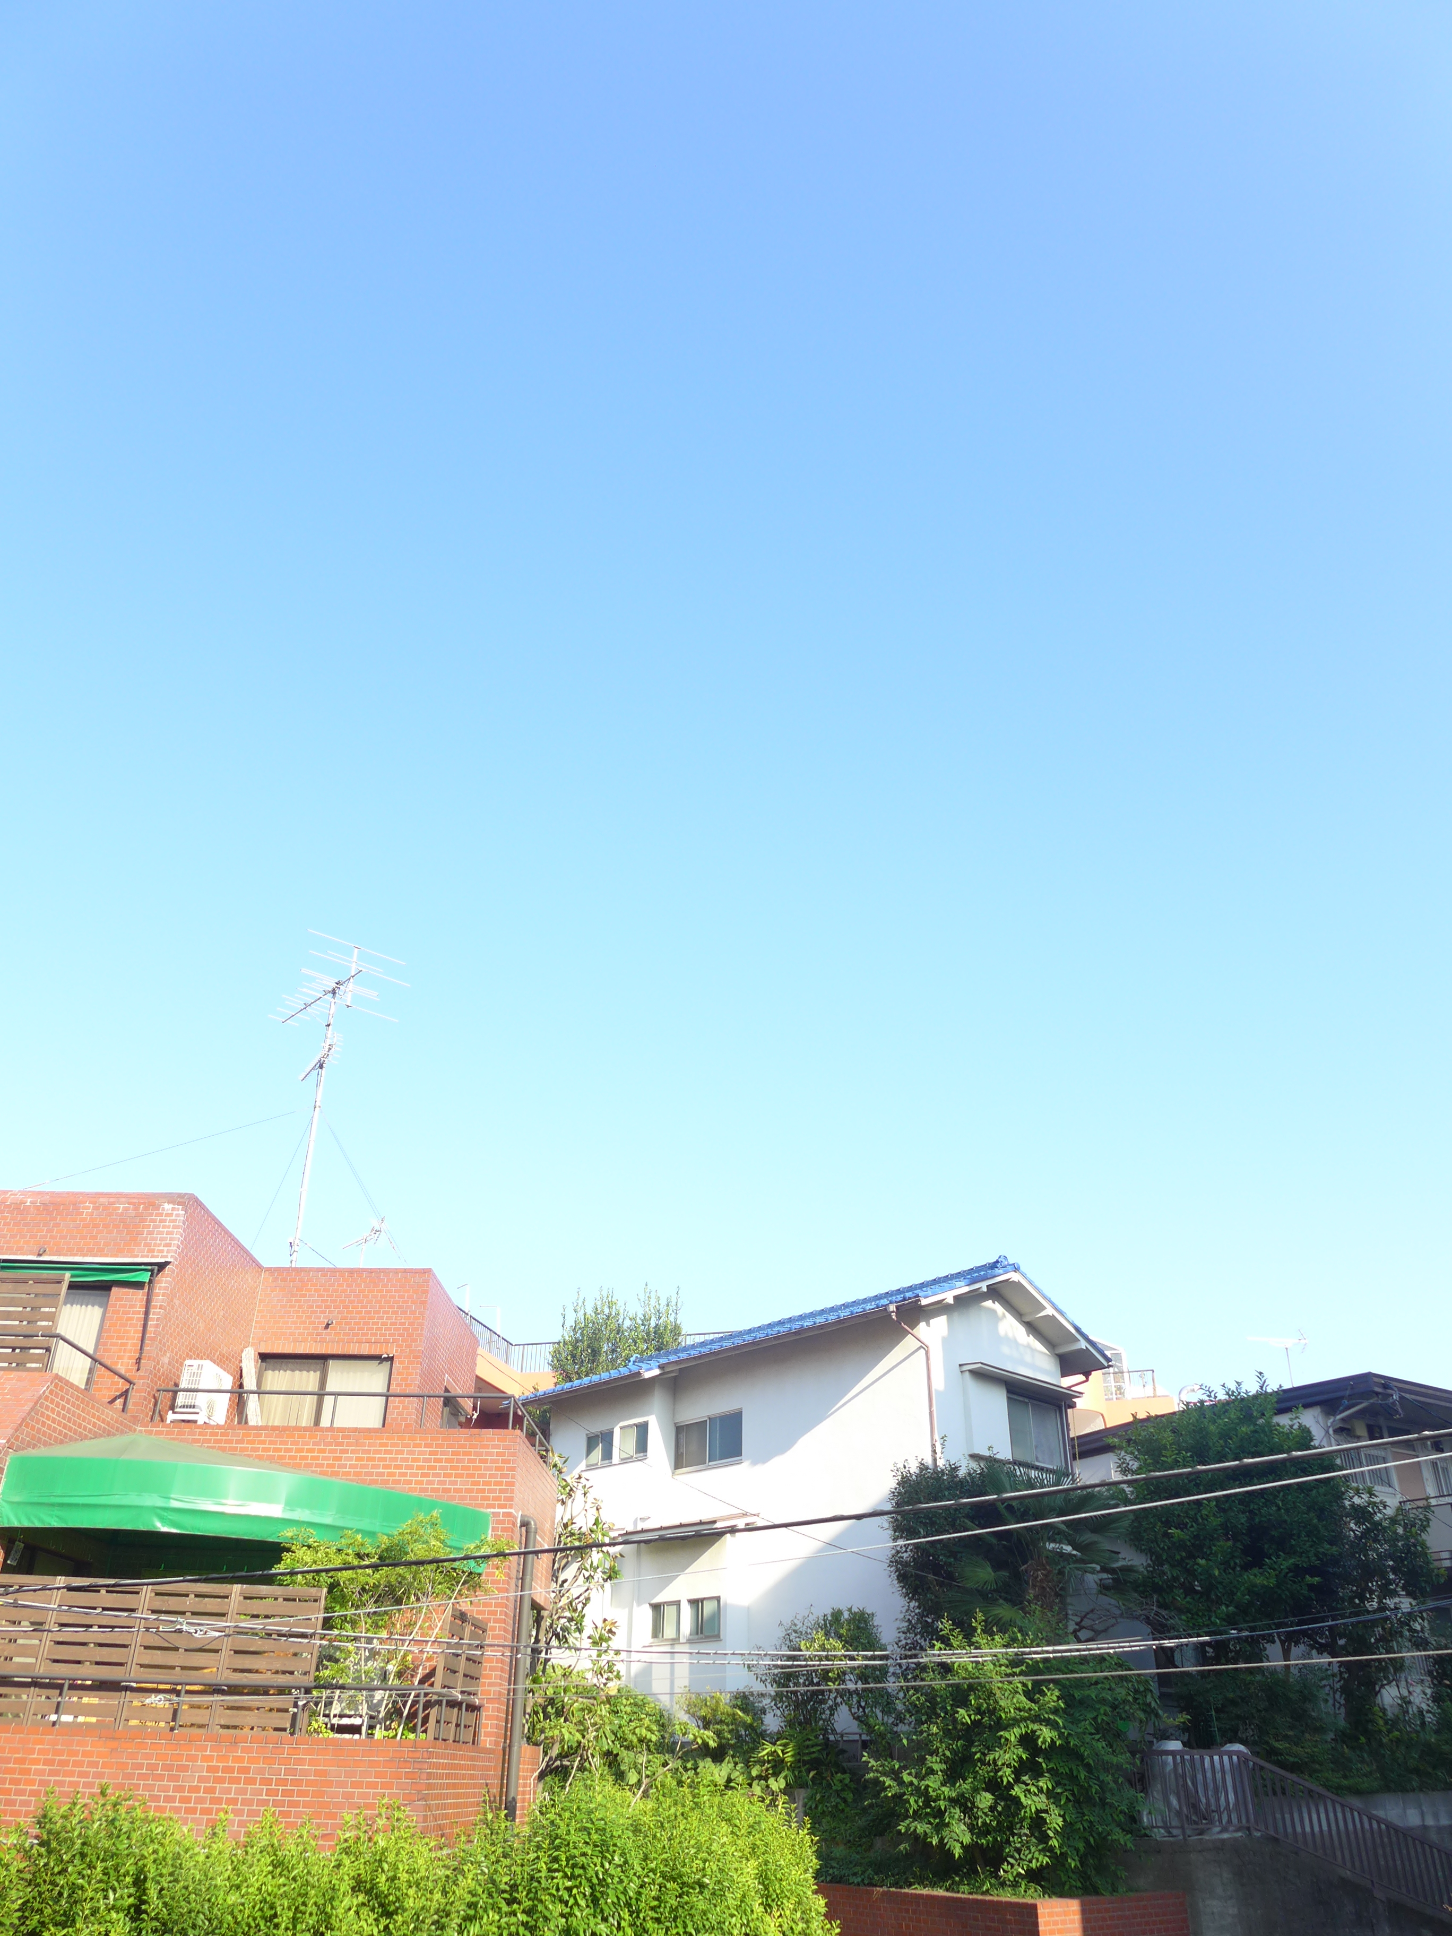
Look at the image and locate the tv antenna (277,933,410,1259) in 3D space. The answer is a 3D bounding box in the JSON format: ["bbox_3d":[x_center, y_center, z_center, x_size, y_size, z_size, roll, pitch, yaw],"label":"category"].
[{"bbox_3d":[-6.350,2.311,20.105,1.677,5.195,2.547,23,-36,-35],"label":"tv antenna"}]

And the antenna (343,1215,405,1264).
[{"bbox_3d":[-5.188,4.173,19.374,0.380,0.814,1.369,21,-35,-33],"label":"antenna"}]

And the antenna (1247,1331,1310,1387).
[{"bbox_3d":[11.252,7.978,27.227,1.351,1.299,0.380,5,-29,-8],"label":"antenna"}]

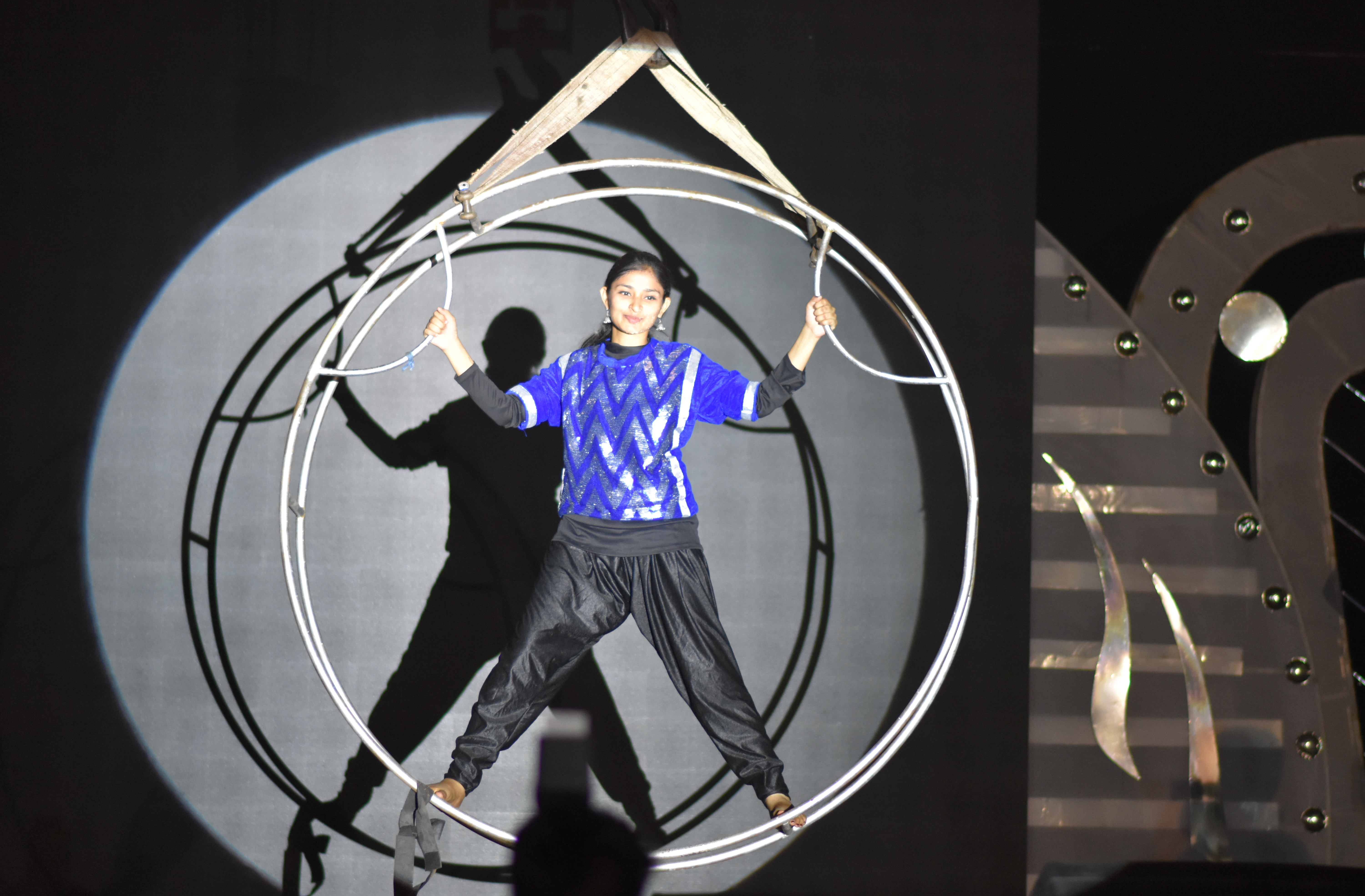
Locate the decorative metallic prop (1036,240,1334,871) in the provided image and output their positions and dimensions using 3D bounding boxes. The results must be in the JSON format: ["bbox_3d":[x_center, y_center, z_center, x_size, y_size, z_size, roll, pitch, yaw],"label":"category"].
[{"bbox_3d":[1.684,0.383,16.300,1.000,2.260,0.200,2,-7,-3],"label":"decorative metallic prop"}]

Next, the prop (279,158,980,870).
[{"bbox_3d":[-0.135,0.178,12.815,1.845,1.870,0.360,1,-10,3],"label":"prop"}]

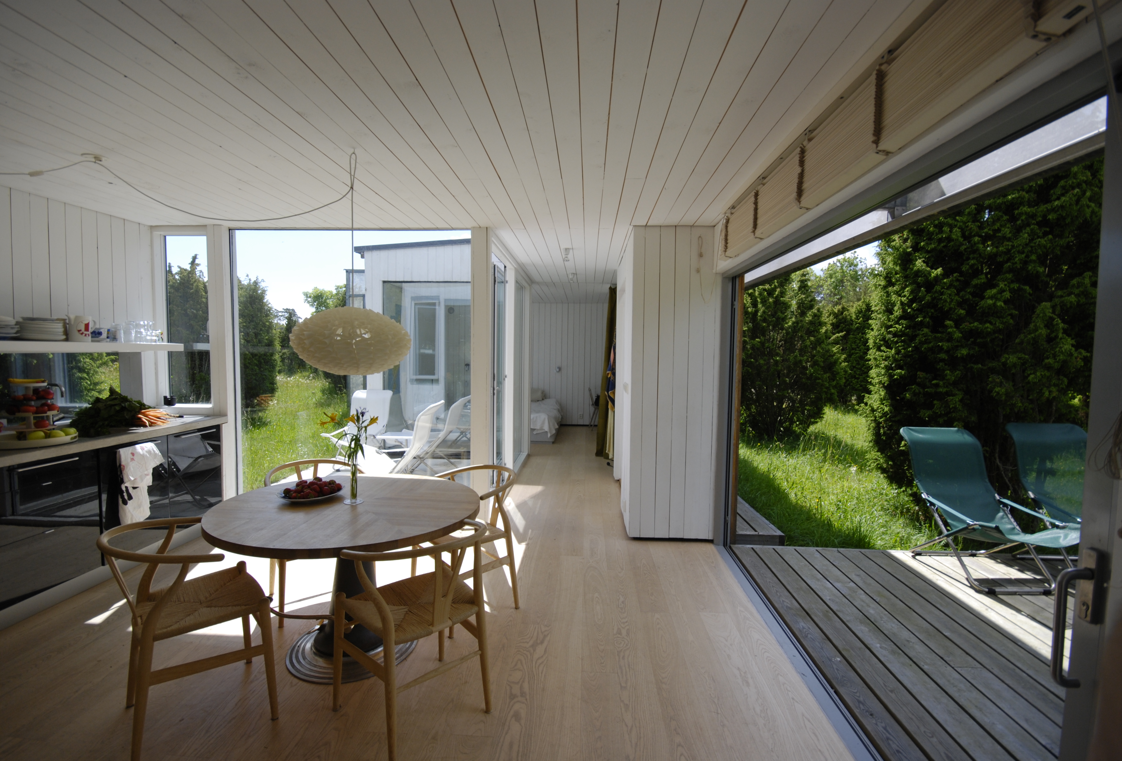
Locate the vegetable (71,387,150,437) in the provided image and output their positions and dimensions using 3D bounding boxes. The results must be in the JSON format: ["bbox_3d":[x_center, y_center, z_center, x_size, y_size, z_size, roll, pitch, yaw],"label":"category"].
[{"bbox_3d":[-3.115,0.174,3.287,0.400,0.310,0.330,-2,5,-42],"label":"vegetable"}]

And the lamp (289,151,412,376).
[{"bbox_3d":[-0.997,-0.556,2.272,0.592,1.070,0.592,1,3,3],"label":"lamp"}]

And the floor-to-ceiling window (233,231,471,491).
[{"bbox_3d":[-1.667,-0.002,3.805,1.914,2.337,0.080,1,3,3],"label":"floor-to-ceiling window"}]

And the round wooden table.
[{"bbox_3d":[-1.011,0.945,2.347,1.200,0.709,1.200,1,3,0],"label":"round wooden table"}]

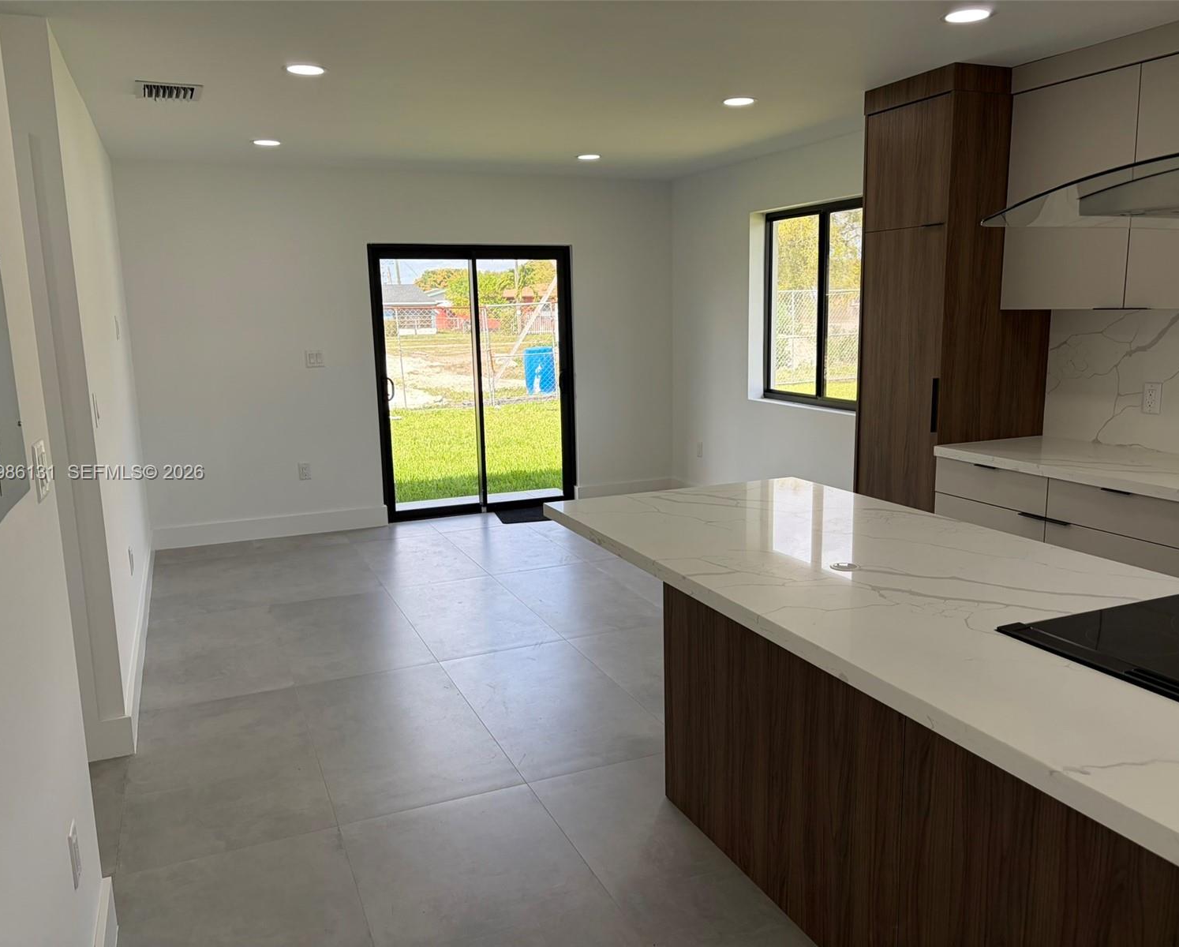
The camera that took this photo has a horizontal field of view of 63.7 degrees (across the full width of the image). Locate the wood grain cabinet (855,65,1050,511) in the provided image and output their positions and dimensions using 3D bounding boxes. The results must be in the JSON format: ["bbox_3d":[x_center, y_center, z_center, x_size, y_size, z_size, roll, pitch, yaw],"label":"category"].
[{"bbox_3d":[1.674,-0.499,4.415,0.625,2.487,0.570,-5,11,-22],"label":"wood grain cabinet"}]

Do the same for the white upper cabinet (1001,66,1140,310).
[{"bbox_3d":[2.018,-1.096,3.775,0.340,0.868,0.580,-6,11,-22],"label":"white upper cabinet"}]

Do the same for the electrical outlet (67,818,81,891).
[{"bbox_3d":[-1.092,0.804,2.014,0.009,0.118,0.073,-5,11,-22],"label":"electrical outlet"}]

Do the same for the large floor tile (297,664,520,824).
[{"bbox_3d":[-0.723,0.969,3.583,0.614,0.012,1.204,-5,11,-22],"label":"large floor tile"}]

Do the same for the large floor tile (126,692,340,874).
[{"bbox_3d":[-1.274,1.015,3.318,0.604,0.010,1.187,-6,11,-22],"label":"large floor tile"}]

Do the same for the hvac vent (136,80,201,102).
[{"bbox_3d":[-1.784,-1.615,4.028,0.262,0.020,0.345,-5,11,-22],"label":"hvac vent"}]

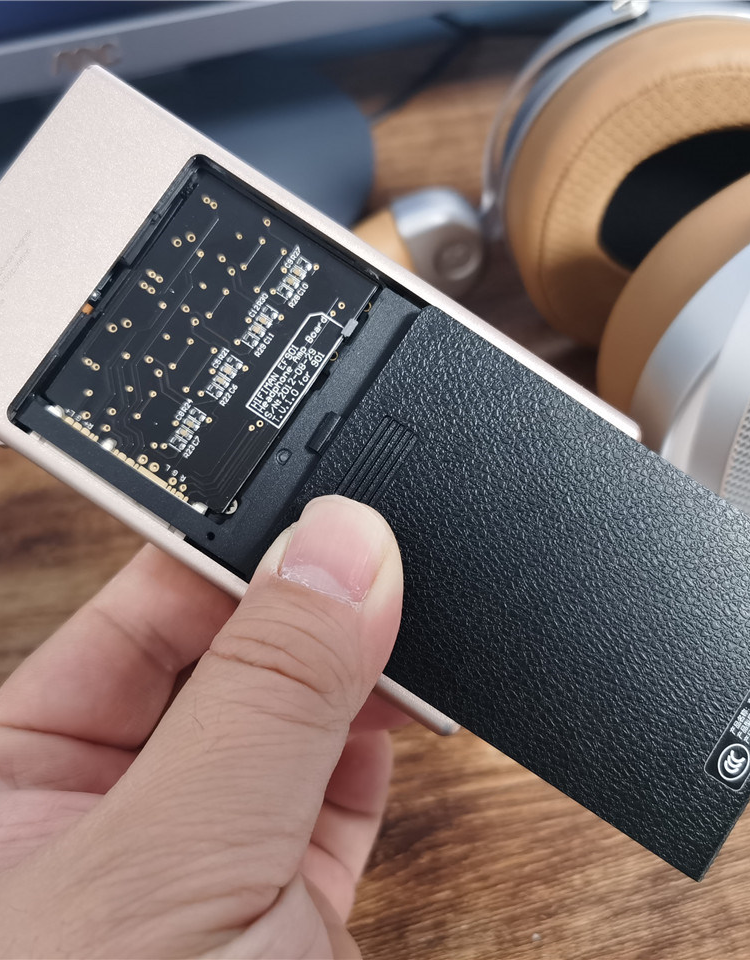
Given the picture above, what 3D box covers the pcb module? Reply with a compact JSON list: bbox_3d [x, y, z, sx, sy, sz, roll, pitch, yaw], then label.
[{"bbox_3d":[-0.030,-0.025,0.182,0.041,0.003,0.053,34,84,2],"label":"pcb module"}]

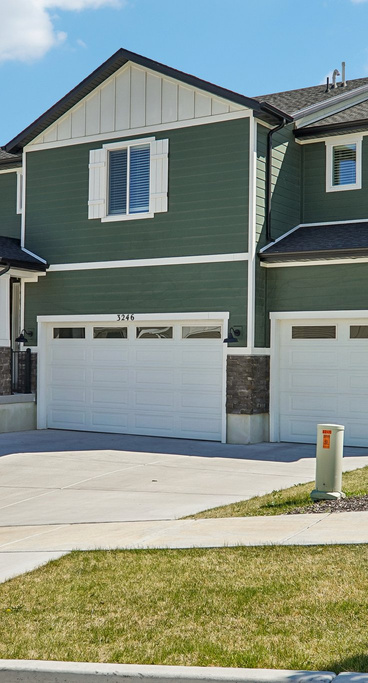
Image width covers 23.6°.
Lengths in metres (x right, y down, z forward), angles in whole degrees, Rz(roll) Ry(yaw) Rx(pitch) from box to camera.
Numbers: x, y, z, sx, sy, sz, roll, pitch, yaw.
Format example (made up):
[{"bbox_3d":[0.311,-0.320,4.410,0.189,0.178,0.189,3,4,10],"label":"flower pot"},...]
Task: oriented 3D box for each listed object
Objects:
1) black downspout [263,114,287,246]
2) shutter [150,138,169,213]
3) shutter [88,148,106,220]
[{"bbox_3d":[1.825,-3.241,17.756,0.430,2.500,0.110,0,-1,33],"label":"black downspout"},{"bbox_3d":[-0.539,-3.514,18.784,0.470,1.570,0.060,0,-1,33],"label":"shutter"},{"bbox_3d":[-1.960,-3.512,19.717,0.470,1.570,0.060,0,-1,33],"label":"shutter"}]

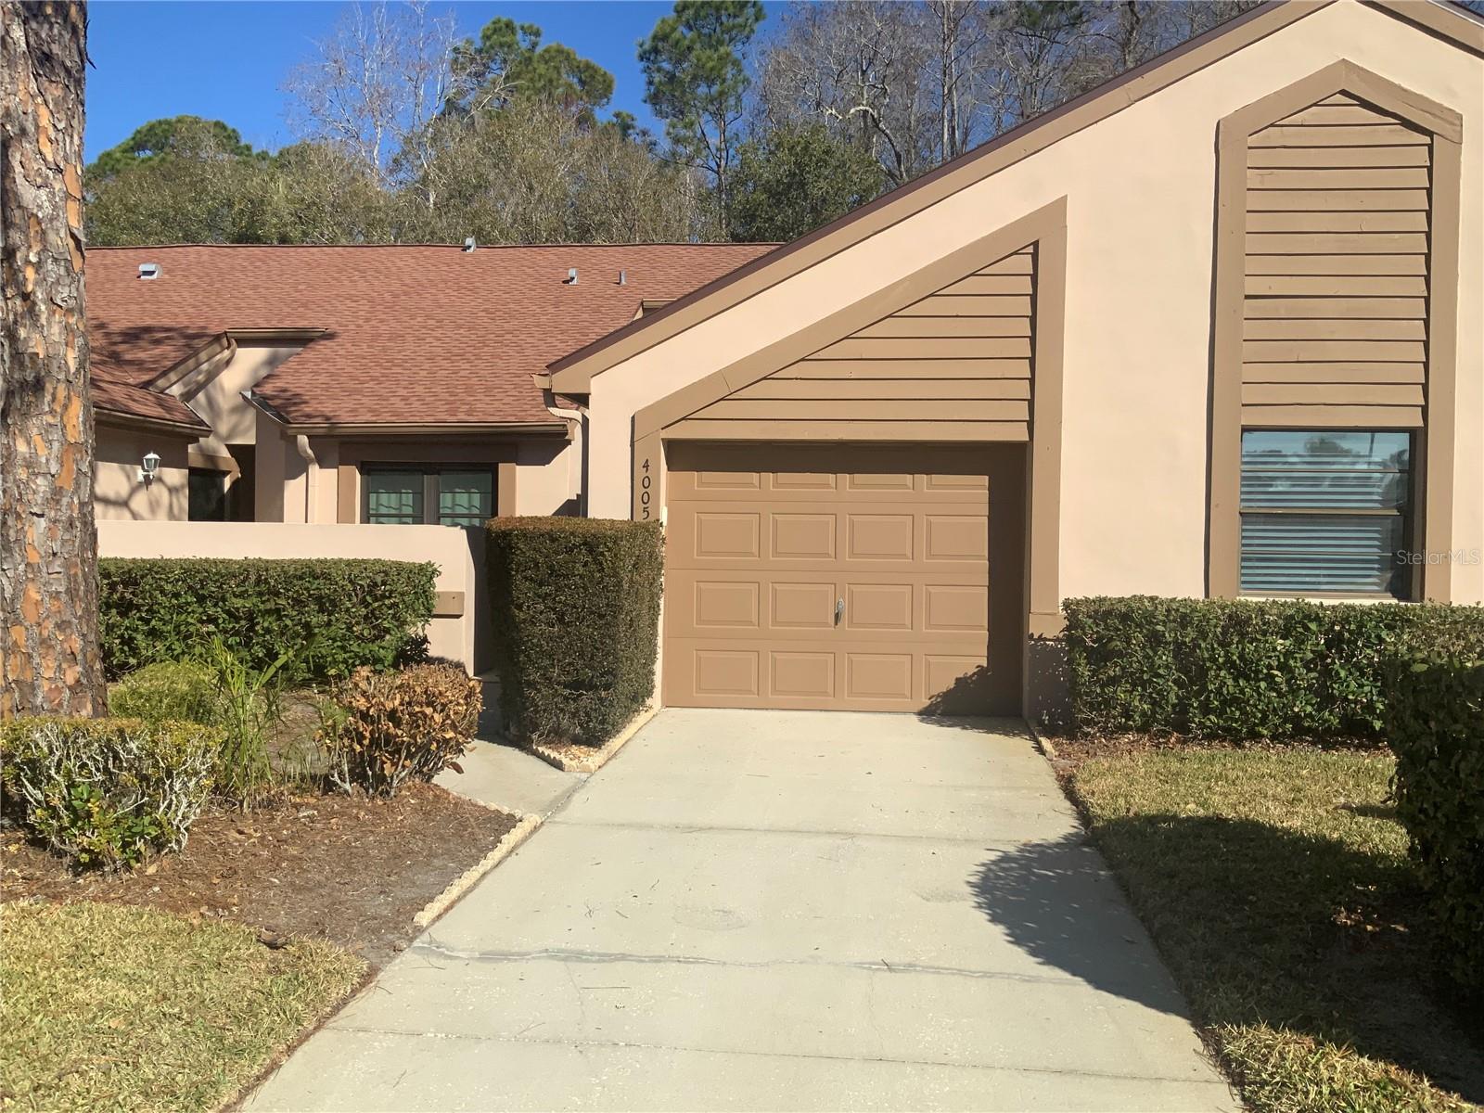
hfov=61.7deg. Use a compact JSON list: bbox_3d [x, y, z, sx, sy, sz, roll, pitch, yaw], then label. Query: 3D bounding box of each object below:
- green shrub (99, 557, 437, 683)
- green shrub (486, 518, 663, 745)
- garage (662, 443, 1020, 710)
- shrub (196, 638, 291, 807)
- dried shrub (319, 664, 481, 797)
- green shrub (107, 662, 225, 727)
[{"bbox_3d":[-4.127,0.506,10.650,2.950,1.000,0.800,1,1,5],"label":"green shrub"},{"bbox_3d":[-1.202,0.474,8.800,1.120,1.450,1.250,1,1,5],"label":"green shrub"},{"bbox_3d":[0.780,0.122,9.540,2.750,2.120,0.080,1,1,5],"label":"garage"},{"bbox_3d":[-2.624,0.850,6.550,0.500,0.860,0.460,1,1,5],"label":"shrub"},{"bbox_3d":[-1.895,0.931,6.900,0.860,0.700,0.800,1,1,5],"label":"dried shrub"},{"bbox_3d":[-3.866,0.940,8.350,0.770,0.460,0.720,1,1,5],"label":"green shrub"}]

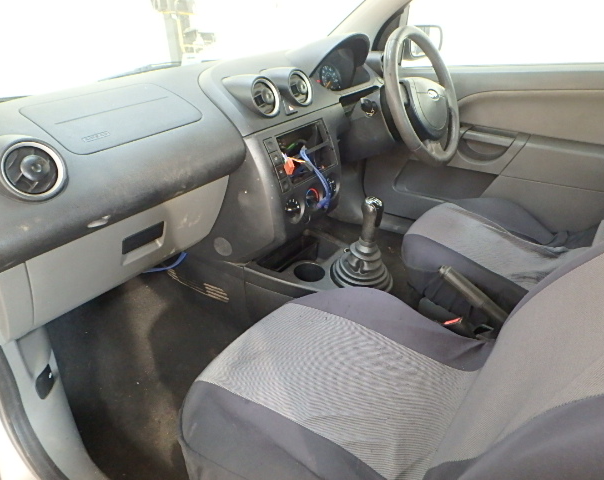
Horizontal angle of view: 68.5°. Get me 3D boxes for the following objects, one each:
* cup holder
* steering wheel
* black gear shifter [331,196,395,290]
[{"bbox_3d":[0.021,0.109,1.147,0.080,0.060,0.080,-4,29,2],"label":"cup holder"},{"bbox_3d":[0.307,-0.372,1.188,0.100,0.372,0.372,-9,19,45],"label":"steering wheel"},{"bbox_3d":[0.140,-0.006,1.045,0.155,0.222,0.150,-4,29,2],"label":"black gear shifter"}]

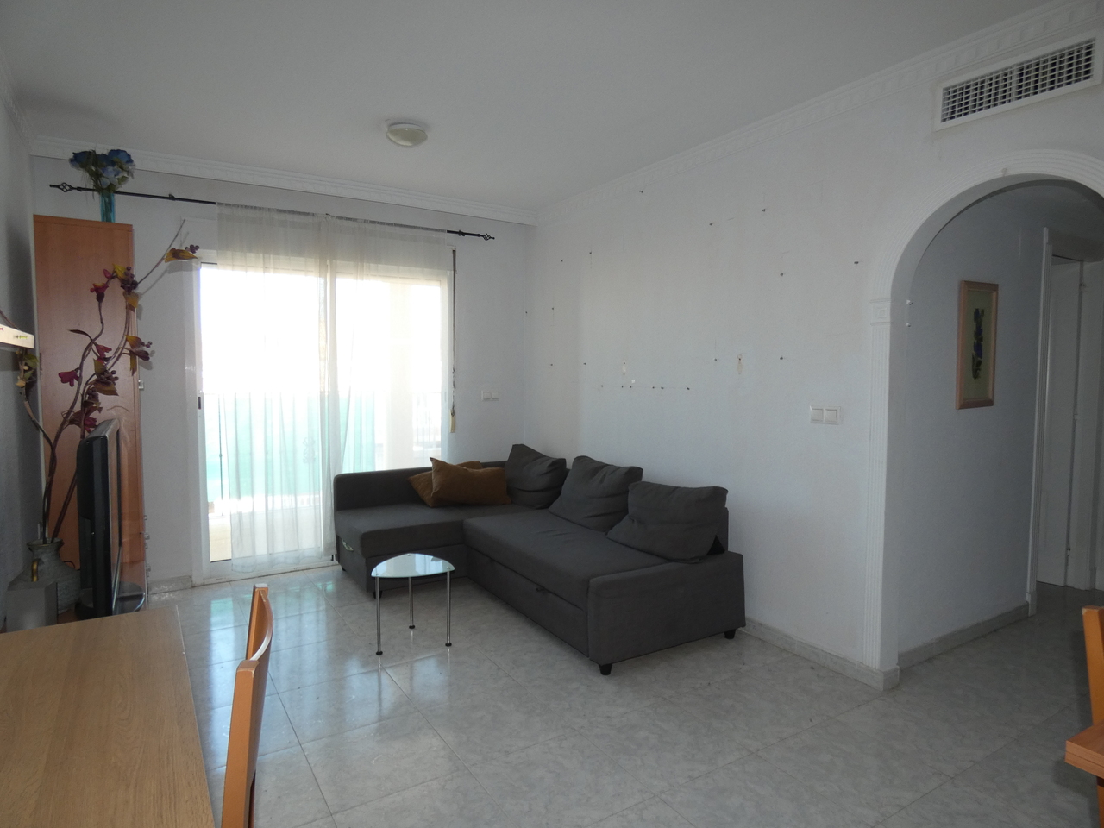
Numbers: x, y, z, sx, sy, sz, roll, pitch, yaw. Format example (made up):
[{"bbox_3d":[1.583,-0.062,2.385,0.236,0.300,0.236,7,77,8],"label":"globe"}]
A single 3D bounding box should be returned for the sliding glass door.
[{"bbox_3d":[-1.508,0.014,4.490,1.730,2.120,0.090,-2,4,-32],"label":"sliding glass door"}]

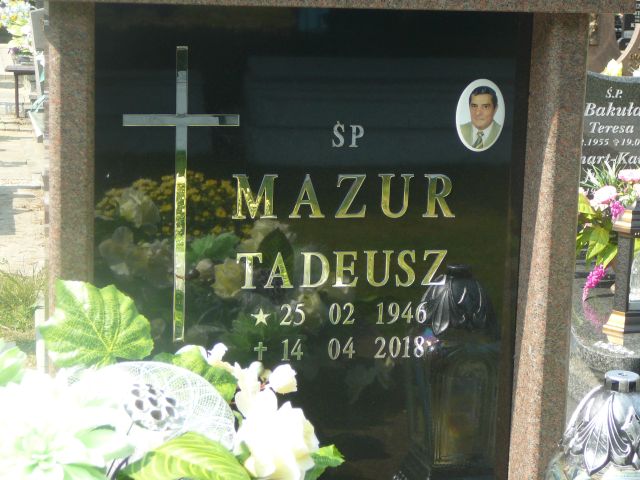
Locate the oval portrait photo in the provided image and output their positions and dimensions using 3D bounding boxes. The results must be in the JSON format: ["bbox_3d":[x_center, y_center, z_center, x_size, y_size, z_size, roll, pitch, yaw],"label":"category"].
[{"bbox_3d":[0.273,-0.211,2.568,0.088,0.123,0.008,-1,10,-12],"label":"oval portrait photo"}]

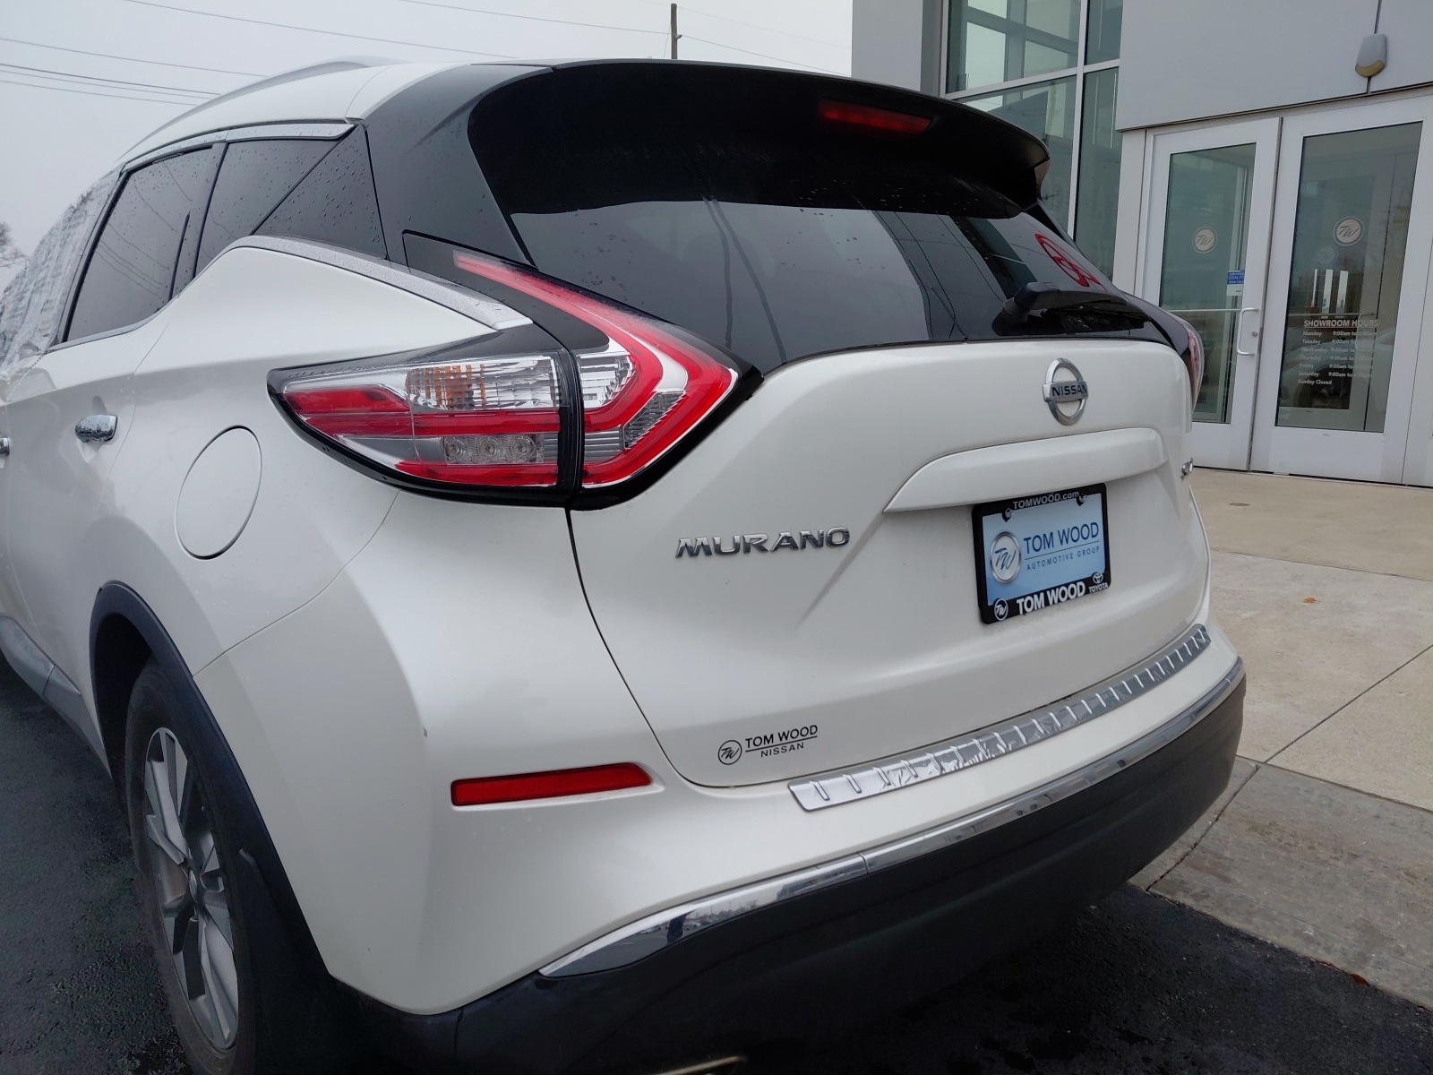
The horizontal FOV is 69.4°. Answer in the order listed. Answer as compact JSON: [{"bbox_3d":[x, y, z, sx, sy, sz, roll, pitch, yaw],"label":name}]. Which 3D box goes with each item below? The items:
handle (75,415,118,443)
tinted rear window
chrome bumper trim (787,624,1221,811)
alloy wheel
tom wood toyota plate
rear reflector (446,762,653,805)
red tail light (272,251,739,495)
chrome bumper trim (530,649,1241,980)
[{"bbox_3d":[-0.982,-0.171,1.647,0.055,0.045,0.200,-10,15,-39],"label":"handle"},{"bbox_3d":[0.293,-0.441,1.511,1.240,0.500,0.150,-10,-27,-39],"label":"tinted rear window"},{"bbox_3d":[0.471,0.229,1.434,0.980,0.042,0.080,-10,15,-39],"label":"chrome bumper trim"},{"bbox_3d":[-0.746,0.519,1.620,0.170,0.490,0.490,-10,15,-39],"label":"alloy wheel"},{"bbox_3d":[0.452,0.017,1.413,0.315,0.160,0.018,-10,7,-39],"label":"tom wood toyota plate"},{"bbox_3d":[-0.173,0.253,1.081,0.208,0.031,0.028,-4,12,-20],"label":"rear reflector"},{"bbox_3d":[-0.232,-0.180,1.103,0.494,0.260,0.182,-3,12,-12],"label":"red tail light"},{"bbox_3d":[0.459,0.330,1.469,1.500,0.130,0.235,-10,15,-39],"label":"chrome bumper trim"}]

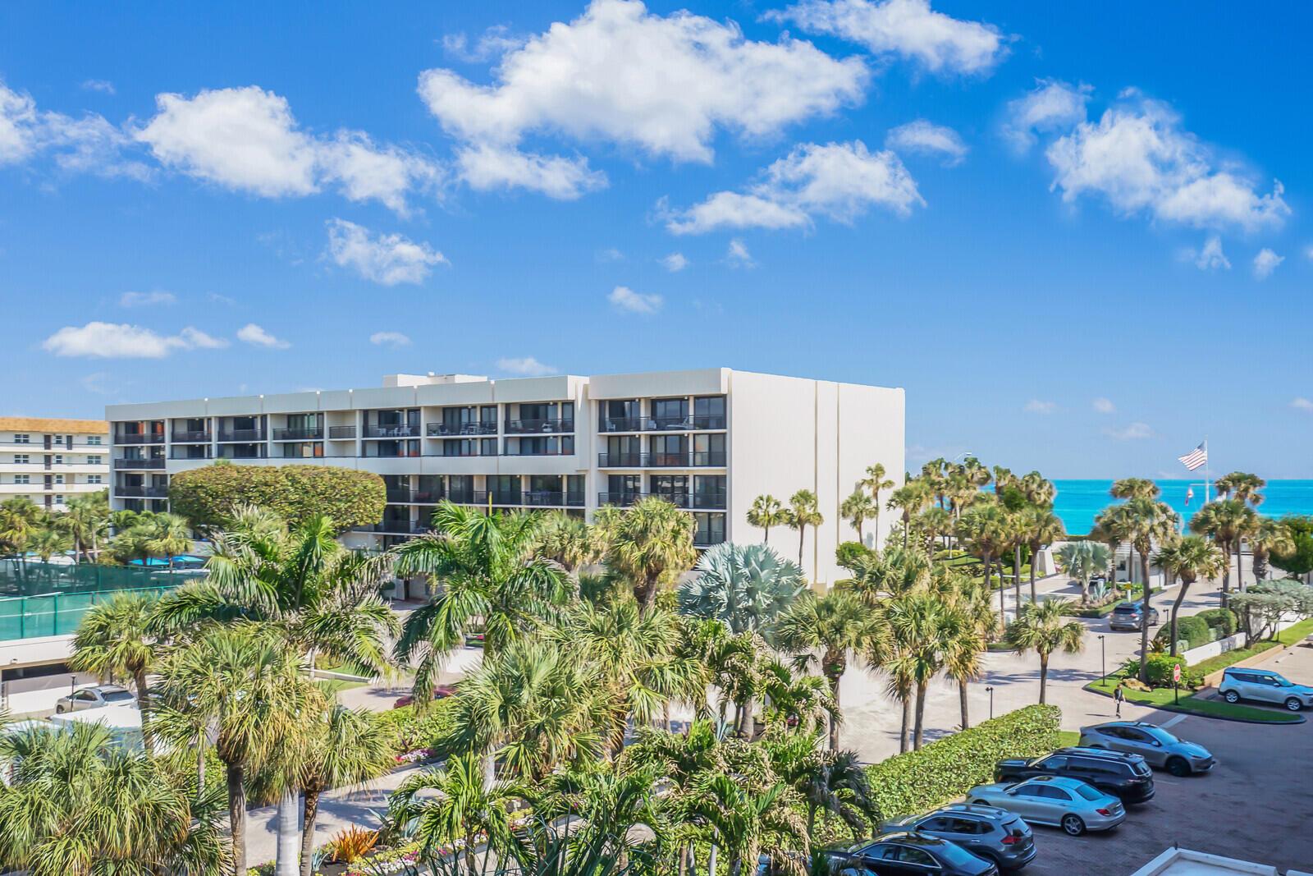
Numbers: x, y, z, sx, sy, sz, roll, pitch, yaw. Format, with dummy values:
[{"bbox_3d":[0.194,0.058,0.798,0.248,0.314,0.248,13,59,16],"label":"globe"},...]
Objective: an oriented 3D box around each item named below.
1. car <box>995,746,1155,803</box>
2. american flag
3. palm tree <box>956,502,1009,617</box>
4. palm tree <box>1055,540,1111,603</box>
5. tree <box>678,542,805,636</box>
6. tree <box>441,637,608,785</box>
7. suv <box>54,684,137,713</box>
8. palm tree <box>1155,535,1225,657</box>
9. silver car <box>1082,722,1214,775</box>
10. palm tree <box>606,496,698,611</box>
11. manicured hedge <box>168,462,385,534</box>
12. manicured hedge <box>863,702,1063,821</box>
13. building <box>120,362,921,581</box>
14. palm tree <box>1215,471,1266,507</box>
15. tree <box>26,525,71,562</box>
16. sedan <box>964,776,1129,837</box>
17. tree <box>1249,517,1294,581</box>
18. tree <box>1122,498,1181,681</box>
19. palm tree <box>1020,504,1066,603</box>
[{"bbox_3d":[14.080,11.350,43.167,5.150,1.800,1.980,-1,-2,38],"label":"car"},{"bbox_3d":[49.598,1.753,118.002,3.000,2.500,0.450,1,-2,-18],"label":"american flag"},{"bbox_3d":[23.100,9.110,89.760,3.700,9.180,3.700,0,-2,0],"label":"palm tree"},{"bbox_3d":[34.229,10.727,102.384,4.304,5.083,4.304,-1,-2,18],"label":"palm tree"},{"bbox_3d":[3.544,8.325,52.816,5.190,8.023,5.190,0,-2,4],"label":"tree"},{"bbox_3d":[-3.948,9.085,38.736,4.860,6.040,4.860,0,-2,0],"label":"tree"},{"bbox_3d":[-26.800,12.506,60.843,4.600,1.660,1.860,-1,-2,36],"label":"suv"},{"bbox_3d":[30.085,9.099,71.991,3.696,7.259,3.696,-1,-2,23],"label":"palm tree"},{"bbox_3d":[18.300,11.425,47.870,4.750,1.620,1.920,-1,-2,38],"label":"silver car"},{"bbox_3d":[-0.195,7.460,53.794,3.860,10.030,3.860,0,-2,0],"label":"palm tree"},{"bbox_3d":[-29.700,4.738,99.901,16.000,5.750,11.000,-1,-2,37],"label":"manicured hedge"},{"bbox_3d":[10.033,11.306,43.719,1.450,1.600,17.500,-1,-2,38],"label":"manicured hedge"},{"bbox_3d":[-19.113,5.387,126.335,80.500,18.900,28.300,-1,-2,37],"label":"building"},{"bbox_3d":[51.700,8.687,112.784,4.400,11.460,4.400,0,-2,0],"label":"palm tree"},{"bbox_3d":[-52.251,10.395,109.731,3.512,5.714,3.512,1,-2,-25],"label":"tree"},{"bbox_3d":[12.350,11.429,40.414,4.900,1.470,1.860,-1,-2,38],"label":"sedan"},{"bbox_3d":[50.033,9.836,103.745,3.590,6.580,3.590,0,-2,0],"label":"tree"},{"bbox_3d":[26.050,8.084,67.281,3.100,9.830,3.100,0,-2,0],"label":"tree"},{"bbox_3d":[27.757,9.079,91.613,3.038,8.512,3.038,-1,-2,17],"label":"palm tree"}]

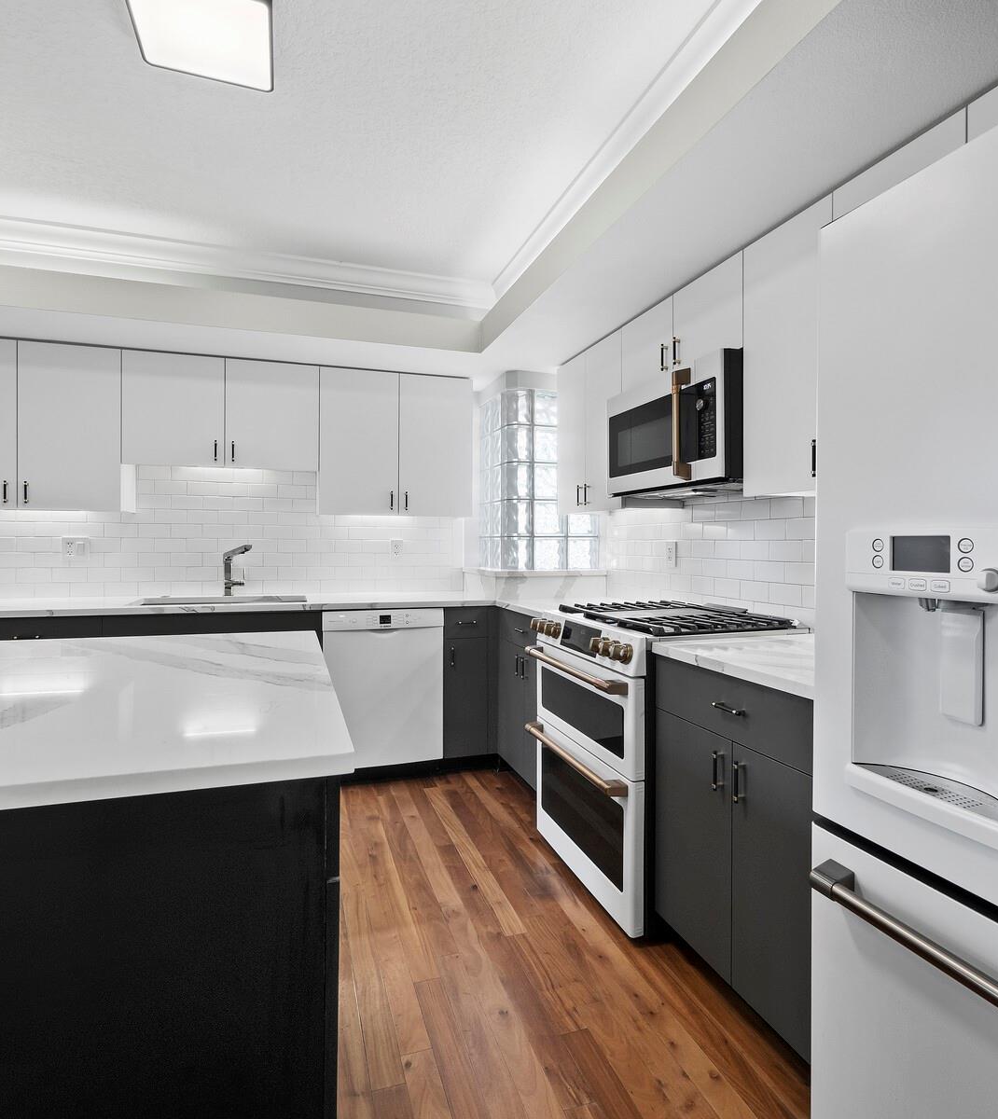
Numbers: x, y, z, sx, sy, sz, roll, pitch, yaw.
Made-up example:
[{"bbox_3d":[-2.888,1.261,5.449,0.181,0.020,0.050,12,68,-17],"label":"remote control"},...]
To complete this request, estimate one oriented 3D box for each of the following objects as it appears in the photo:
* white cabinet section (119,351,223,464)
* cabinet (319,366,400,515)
[{"bbox_3d":[-1.655,-0.737,3.141,0.458,0.556,0.330,0,1,-18],"label":"white cabinet section"},{"bbox_3d":[-0.793,-0.623,3.371,0.419,0.758,0.325,0,1,-19],"label":"cabinet"}]

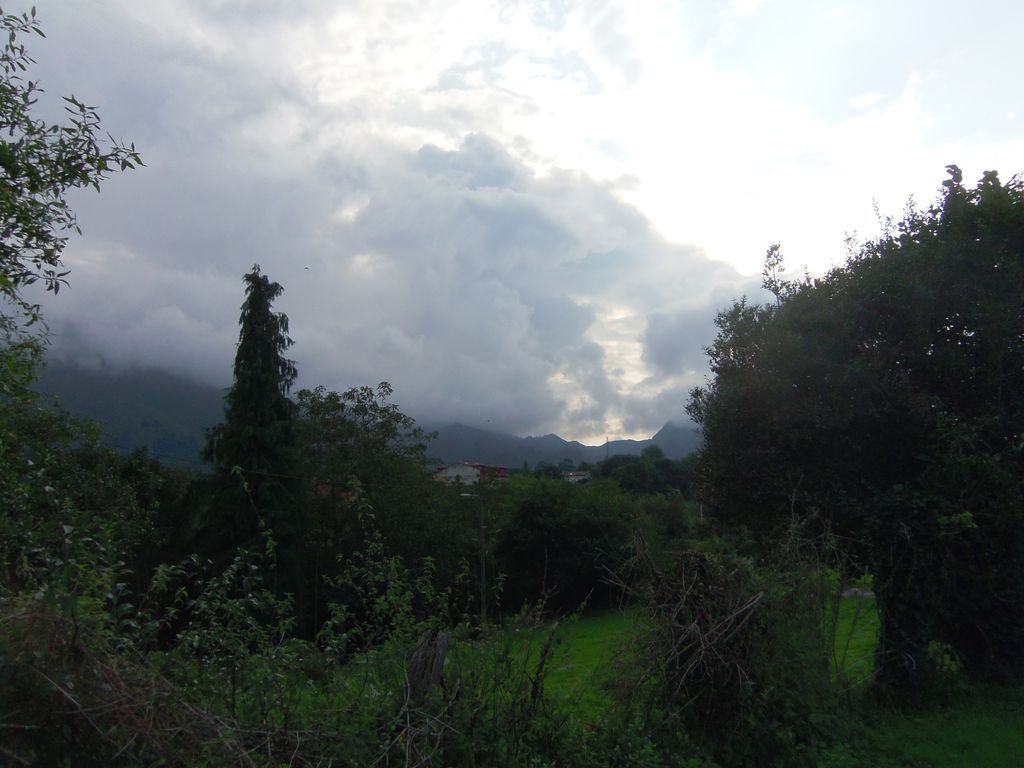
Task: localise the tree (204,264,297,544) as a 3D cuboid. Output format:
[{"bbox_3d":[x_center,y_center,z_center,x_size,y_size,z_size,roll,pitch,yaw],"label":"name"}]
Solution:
[{"bbox_3d":[-13.580,1.640,43.000,4.900,15.500,4.900,0,-7,0],"label":"tree"}]

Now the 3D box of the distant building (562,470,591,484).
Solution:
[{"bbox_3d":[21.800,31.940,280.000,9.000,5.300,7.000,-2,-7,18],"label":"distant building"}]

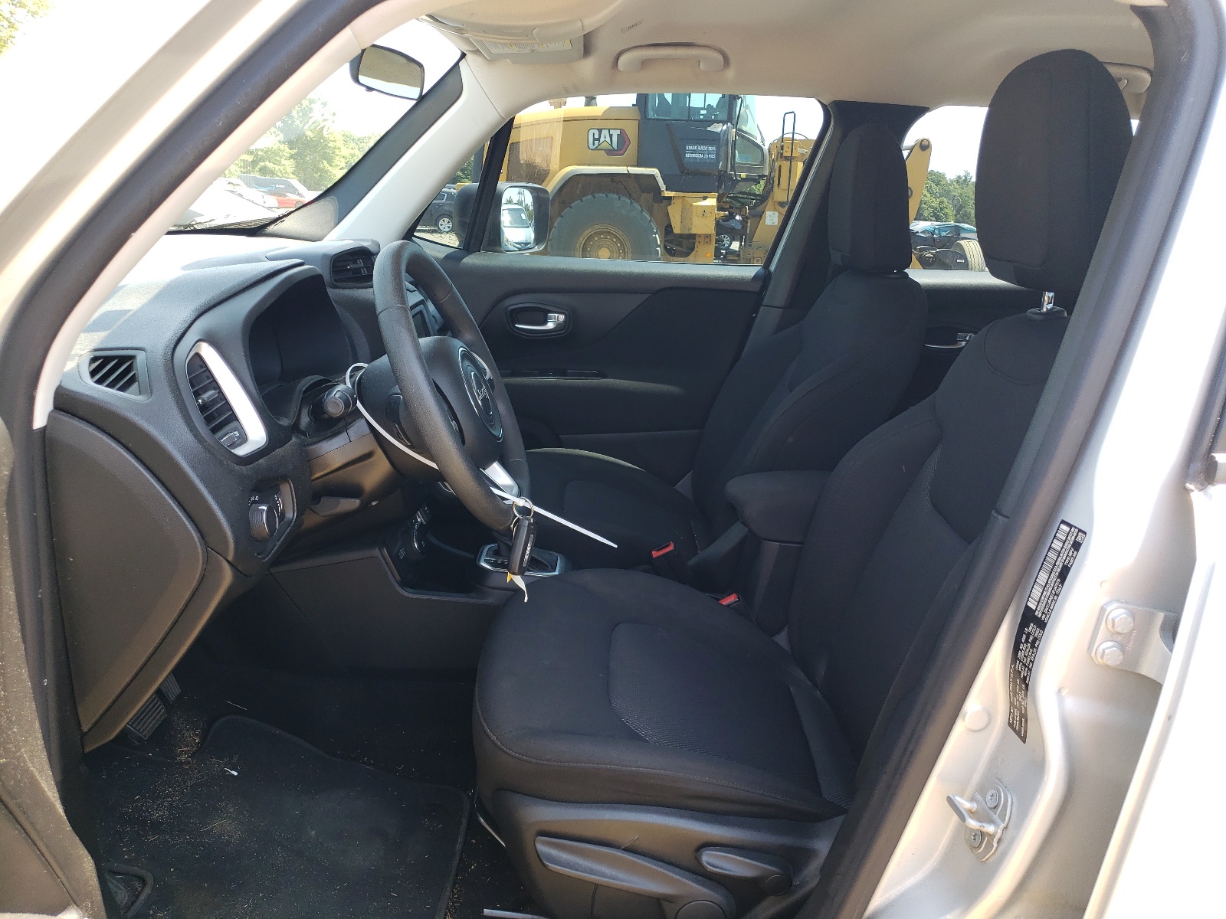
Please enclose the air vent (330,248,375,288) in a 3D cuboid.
[{"bbox_3d":[-0.405,-0.292,1.402,0.040,0.065,0.110,8,16,23],"label":"air vent"}]

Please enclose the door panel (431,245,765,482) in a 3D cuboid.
[{"bbox_3d":[-0.108,-0.170,2.206,0.930,0.640,0.130,2,15,1],"label":"door panel"}]

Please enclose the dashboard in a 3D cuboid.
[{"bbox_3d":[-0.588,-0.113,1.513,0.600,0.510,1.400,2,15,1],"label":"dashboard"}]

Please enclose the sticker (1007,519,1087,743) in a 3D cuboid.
[{"bbox_3d":[0.330,0.134,0.708,0.006,0.177,0.032,4,16,-15],"label":"sticker"}]

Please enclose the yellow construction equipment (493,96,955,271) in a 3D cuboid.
[{"bbox_3d":[1.918,-3.866,13.081,7.600,3.420,2.750,5,15,12],"label":"yellow construction equipment"}]

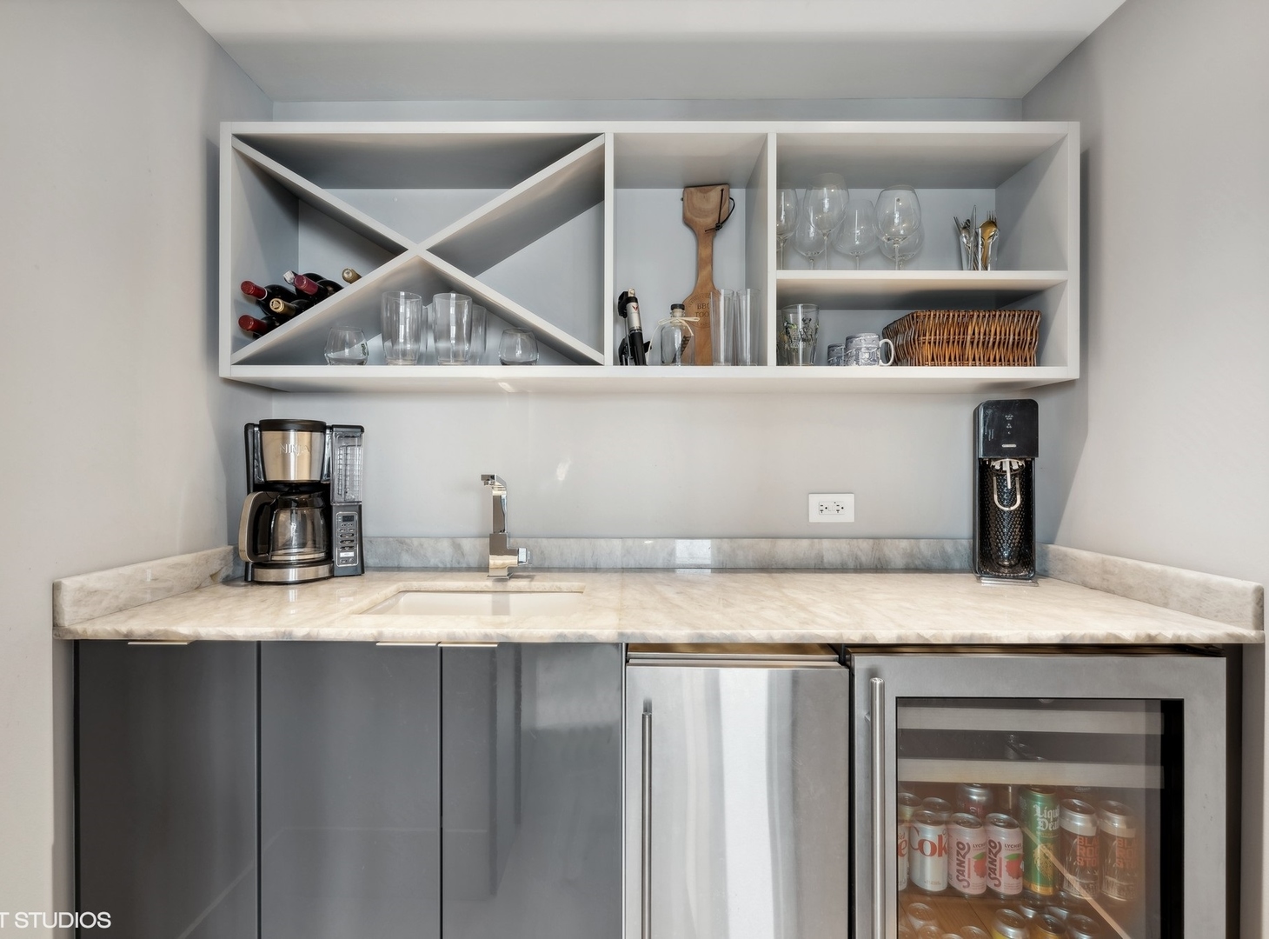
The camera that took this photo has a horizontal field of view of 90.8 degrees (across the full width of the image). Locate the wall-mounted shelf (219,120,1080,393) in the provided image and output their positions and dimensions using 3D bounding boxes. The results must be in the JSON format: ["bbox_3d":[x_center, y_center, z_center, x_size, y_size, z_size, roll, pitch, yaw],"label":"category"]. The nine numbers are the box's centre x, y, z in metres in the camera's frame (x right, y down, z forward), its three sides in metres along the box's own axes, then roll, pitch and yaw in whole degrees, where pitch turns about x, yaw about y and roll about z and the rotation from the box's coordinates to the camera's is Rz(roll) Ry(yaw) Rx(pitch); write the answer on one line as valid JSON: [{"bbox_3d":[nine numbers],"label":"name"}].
[{"bbox_3d":[0.032,-0.474,1.484,1.856,0.552,0.268,0,0,0],"label":"wall-mounted shelf"}]

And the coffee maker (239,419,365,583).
[{"bbox_3d":[-0.772,0.071,1.481,0.246,0.364,0.203,0,0,-21],"label":"coffee maker"}]

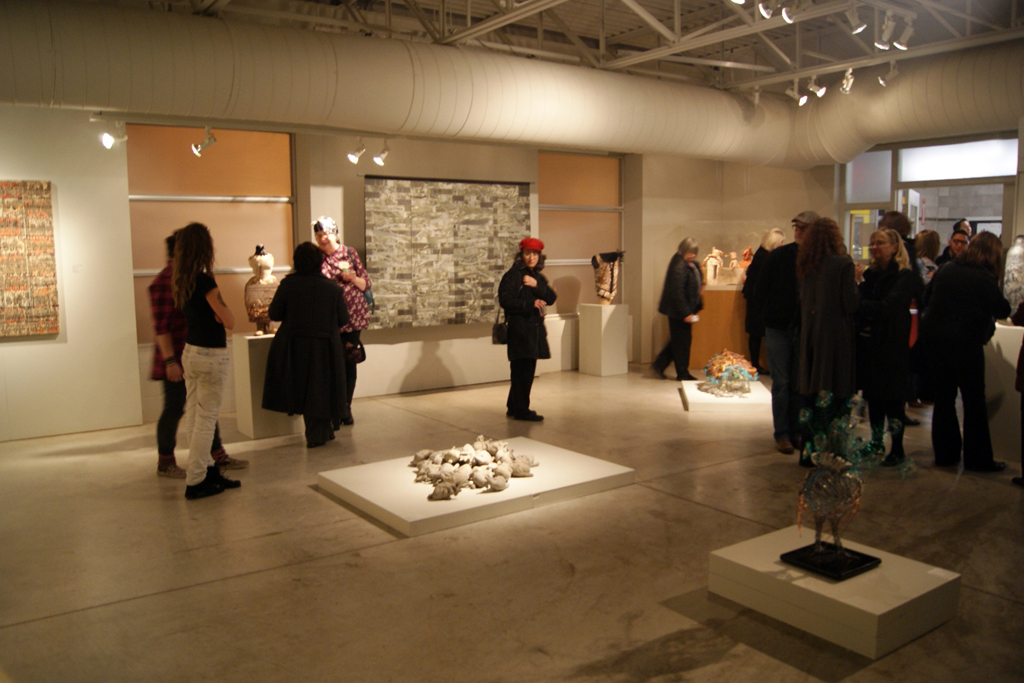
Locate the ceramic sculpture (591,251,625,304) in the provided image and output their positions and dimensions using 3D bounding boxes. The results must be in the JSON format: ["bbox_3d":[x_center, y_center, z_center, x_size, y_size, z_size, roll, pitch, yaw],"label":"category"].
[{"bbox_3d":[1.212,-0.814,9.796,0.380,0.688,0.270,-4,7,-31],"label":"ceramic sculpture"}]

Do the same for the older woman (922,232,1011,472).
[{"bbox_3d":[3.134,0.065,5.297,0.430,1.618,0.510,-4,7,-32],"label":"older woman"}]

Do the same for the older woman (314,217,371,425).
[{"bbox_3d":[-1.463,-0.145,6.630,0.500,1.831,0.420,2,6,25],"label":"older woman"}]

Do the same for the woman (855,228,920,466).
[{"bbox_3d":[2.663,0.038,5.447,0.350,1.649,0.480,-4,7,-27],"label":"woman"}]

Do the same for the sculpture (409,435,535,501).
[{"bbox_3d":[-0.272,0.779,4.978,0.950,0.170,0.890,-5,8,-36],"label":"sculpture"}]

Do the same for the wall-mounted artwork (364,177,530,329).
[{"bbox_3d":[-0.660,-0.988,8.626,2.106,1.621,0.050,-5,7,-33],"label":"wall-mounted artwork"}]

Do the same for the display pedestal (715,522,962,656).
[{"bbox_3d":[1.349,1.025,3.256,0.616,0.174,0.761,-5,7,-35],"label":"display pedestal"}]

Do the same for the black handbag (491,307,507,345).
[{"bbox_3d":[-0.106,-0.143,7.110,0.200,0.340,0.120,2,6,25],"label":"black handbag"}]

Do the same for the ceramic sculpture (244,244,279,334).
[{"bbox_3d":[-2.110,-0.436,6.510,0.320,0.775,0.270,-4,7,-30],"label":"ceramic sculpture"}]

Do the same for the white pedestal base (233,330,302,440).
[{"bbox_3d":[-2.076,0.354,6.700,0.520,0.842,0.520,-5,7,-32],"label":"white pedestal base"}]

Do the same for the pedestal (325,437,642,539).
[{"bbox_3d":[-0.229,0.881,4.966,1.639,0.081,1.222,-5,7,-36],"label":"pedestal"}]

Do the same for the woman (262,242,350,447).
[{"bbox_3d":[-1.648,0.016,6.162,0.700,1.609,0.480,-2,6,-8],"label":"woman"}]

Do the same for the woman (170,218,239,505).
[{"bbox_3d":[-1.931,0.106,4.856,0.450,1.700,0.380,4,7,40],"label":"woman"}]

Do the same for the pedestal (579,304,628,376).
[{"bbox_3d":[1.182,-0.034,9.880,0.440,0.880,0.459,-4,7,-32],"label":"pedestal"}]

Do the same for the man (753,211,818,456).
[{"bbox_3d":[2.101,-0.076,5.714,0.560,1.762,0.380,-1,6,-5],"label":"man"}]

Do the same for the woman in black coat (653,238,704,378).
[{"bbox_3d":[2.028,-0.412,9.418,0.520,1.712,0.470,3,7,30],"label":"woman in black coat"}]

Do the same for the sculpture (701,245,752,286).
[{"bbox_3d":[2.917,-1.024,10.350,0.700,0.540,0.350,0,6,12],"label":"sculpture"}]

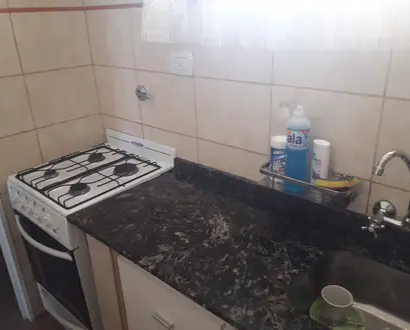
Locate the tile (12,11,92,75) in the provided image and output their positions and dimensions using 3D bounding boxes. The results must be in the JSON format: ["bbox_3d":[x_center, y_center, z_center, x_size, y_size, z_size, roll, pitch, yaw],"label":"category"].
[{"bbox_3d":[-0.692,-0.570,1.646,0.010,0.251,0.352,17,30,38],"label":"tile"}]

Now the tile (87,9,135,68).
[{"bbox_3d":[-0.437,-0.585,1.659,0.347,0.251,0.010,17,30,38],"label":"tile"}]

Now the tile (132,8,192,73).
[{"bbox_3d":[-0.174,-0.503,1.445,0.347,0.251,0.010,17,30,38],"label":"tile"}]

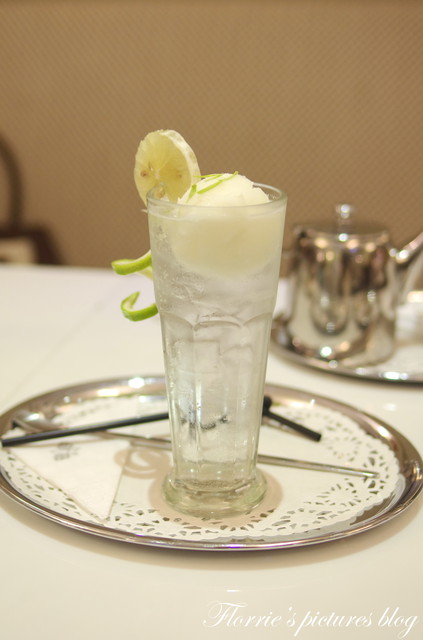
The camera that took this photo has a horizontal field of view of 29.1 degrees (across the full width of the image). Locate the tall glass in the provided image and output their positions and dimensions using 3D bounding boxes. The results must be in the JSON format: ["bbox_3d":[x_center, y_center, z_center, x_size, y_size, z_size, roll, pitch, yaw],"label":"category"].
[{"bbox_3d":[0.003,0.018,0.477,0.077,0.184,0.077,0,17,0],"label":"tall glass"}]

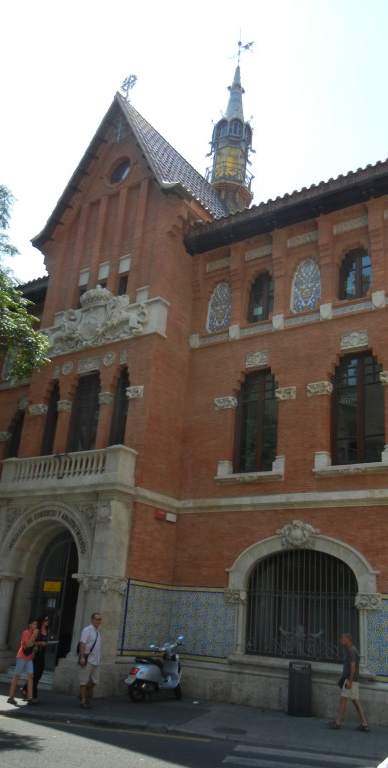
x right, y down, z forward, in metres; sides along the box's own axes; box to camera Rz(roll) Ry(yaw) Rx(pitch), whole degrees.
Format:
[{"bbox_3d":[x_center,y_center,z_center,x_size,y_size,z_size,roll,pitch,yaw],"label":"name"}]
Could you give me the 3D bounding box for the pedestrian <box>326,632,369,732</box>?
[{"bbox_3d":[3.062,5.915,13.322,0.800,1.740,0.500,-10,-25,34],"label":"pedestrian"}]

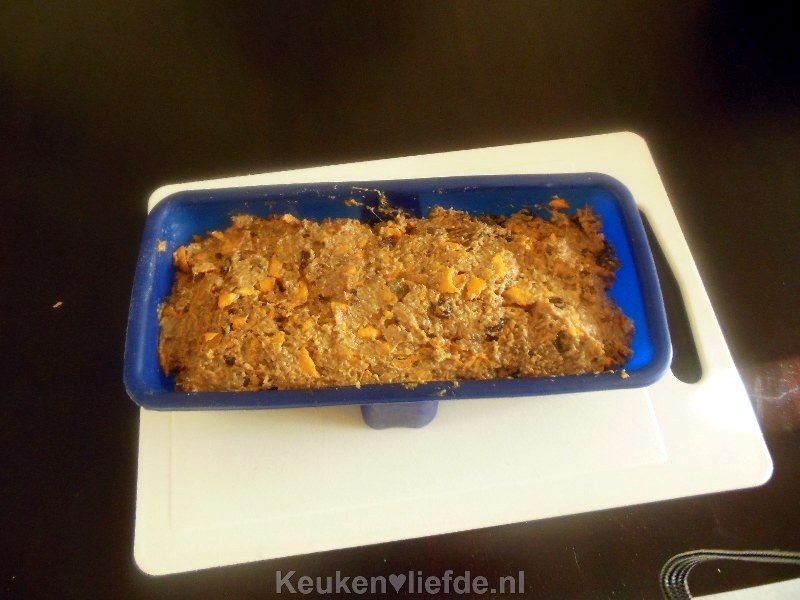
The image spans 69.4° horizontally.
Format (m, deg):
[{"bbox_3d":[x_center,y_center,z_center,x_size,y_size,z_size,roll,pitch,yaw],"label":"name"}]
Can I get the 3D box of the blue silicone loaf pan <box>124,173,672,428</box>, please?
[{"bbox_3d":[-0.003,0.004,0.335,0.270,0.067,0.126,-3,66,0],"label":"blue silicone loaf pan"}]

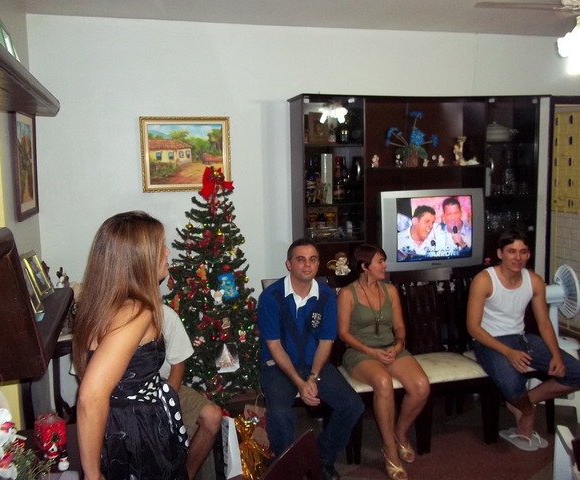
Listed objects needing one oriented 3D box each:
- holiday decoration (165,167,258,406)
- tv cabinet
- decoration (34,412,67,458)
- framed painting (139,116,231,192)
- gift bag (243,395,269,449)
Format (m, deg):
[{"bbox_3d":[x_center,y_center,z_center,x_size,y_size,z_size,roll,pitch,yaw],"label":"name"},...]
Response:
[{"bbox_3d":[-0.452,0.382,3.650,0.672,1.640,0.672,-3,6,-14],"label":"holiday decoration"},{"bbox_3d":[0.891,0.093,4.212,1.714,2.145,0.405,-3,6,-14],"label":"tv cabinet"},{"bbox_3d":[-0.807,0.649,1.988,0.091,0.094,0.091,-6,8,-37],"label":"decoration"},{"bbox_3d":[-0.688,-0.571,3.944,0.587,0.498,0.040,-3,6,-14],"label":"framed painting"},{"bbox_3d":[-0.180,1.082,3.472,0.198,0.370,0.109,0,6,6],"label":"gift bag"}]

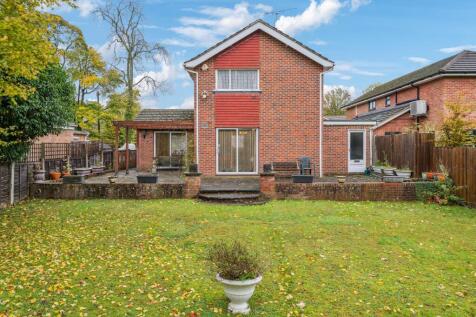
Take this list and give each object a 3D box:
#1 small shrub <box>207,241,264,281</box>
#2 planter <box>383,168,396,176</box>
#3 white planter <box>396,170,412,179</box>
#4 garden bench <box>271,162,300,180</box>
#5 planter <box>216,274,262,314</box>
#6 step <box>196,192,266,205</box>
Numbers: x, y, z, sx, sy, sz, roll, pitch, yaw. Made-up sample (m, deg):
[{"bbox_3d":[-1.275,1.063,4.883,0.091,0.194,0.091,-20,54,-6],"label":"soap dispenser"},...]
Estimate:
[{"bbox_3d":[-0.020,0.865,2.950,0.490,0.330,0.470,0,0,0],"label":"small shrub"},{"bbox_3d":[6.600,0.635,14.900,0.280,0.290,0.600,0,0,-20],"label":"planter"},{"bbox_3d":[6.550,0.650,13.500,0.280,0.280,0.620,0,0,-20],"label":"white planter"},{"bbox_3d":[1.940,0.480,13.800,1.130,0.680,0.530,0,0,0],"label":"garden bench"},{"bbox_3d":[0.014,1.155,2.950,0.395,0.310,0.395,0,0,0],"label":"planter"},{"bbox_3d":[-0.160,1.190,10.150,1.950,0.200,1.000,0,0,0],"label":"step"}]

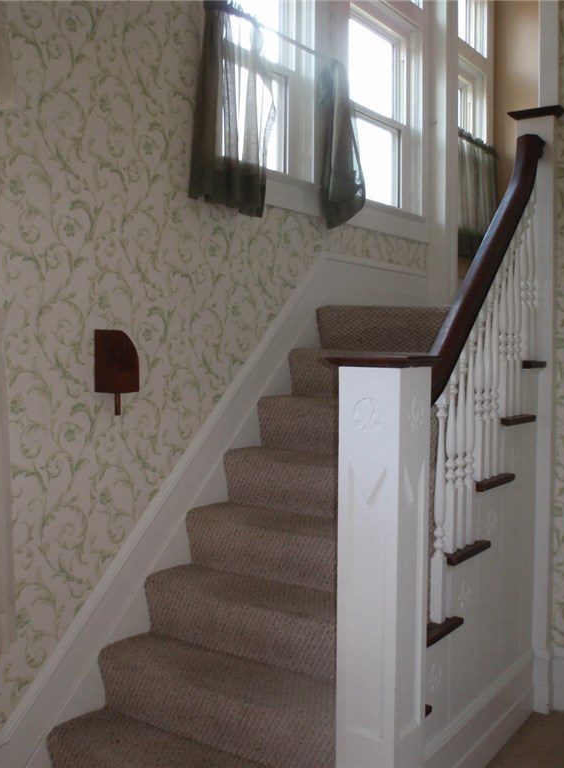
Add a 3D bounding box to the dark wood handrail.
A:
[{"bbox_3d":[0.664,-0.422,2.726,0.071,0.139,1.426,2,45,35],"label":"dark wood handrail"}]

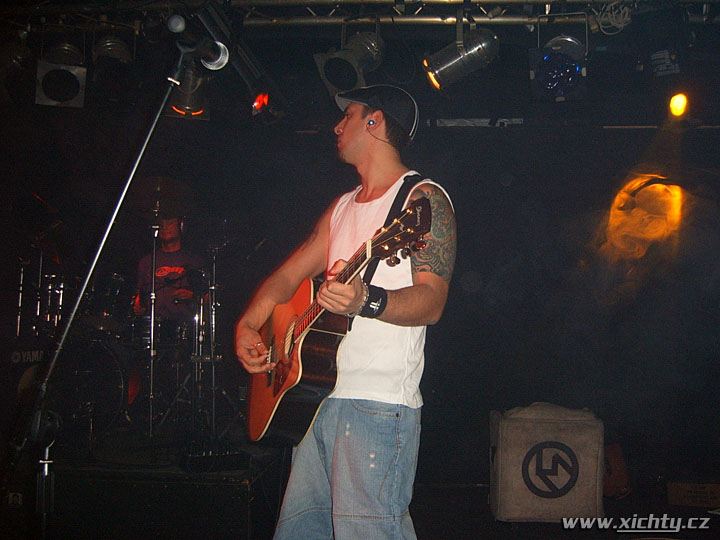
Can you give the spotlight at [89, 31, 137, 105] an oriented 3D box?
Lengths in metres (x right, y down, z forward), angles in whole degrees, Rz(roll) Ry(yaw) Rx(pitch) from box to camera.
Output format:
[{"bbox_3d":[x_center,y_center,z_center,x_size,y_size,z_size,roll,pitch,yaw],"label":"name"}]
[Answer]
[{"bbox_3d":[-1.377,-1.167,4.336,0.250,0.420,0.250,1,-43,-15],"label":"spotlight"}]

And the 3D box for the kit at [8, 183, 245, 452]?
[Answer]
[{"bbox_3d":[-1.461,0.283,4.900,1.450,1.500,1.250,-2,-5,12],"label":"kit"}]

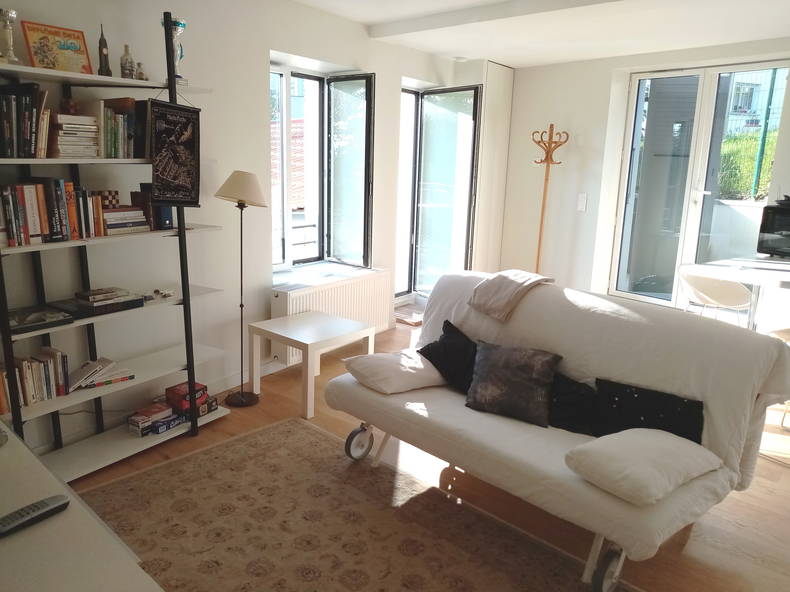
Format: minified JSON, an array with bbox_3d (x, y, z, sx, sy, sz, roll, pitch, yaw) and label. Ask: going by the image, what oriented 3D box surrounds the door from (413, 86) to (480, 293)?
[{"bbox_3d":[0.453,-0.894,5.520,0.080,1.950,0.900,-6,16,-30],"label":"door"}]

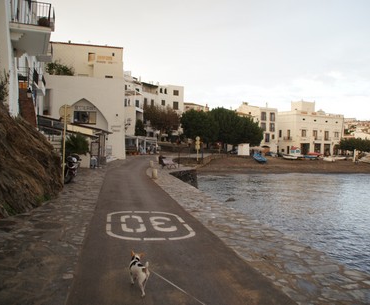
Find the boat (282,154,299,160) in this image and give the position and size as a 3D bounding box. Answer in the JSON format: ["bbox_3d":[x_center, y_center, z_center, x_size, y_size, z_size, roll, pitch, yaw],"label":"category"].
[{"bbox_3d":[19.299,0.915,63.000,3.900,0.950,1.500,1,1,37],"label":"boat"}]

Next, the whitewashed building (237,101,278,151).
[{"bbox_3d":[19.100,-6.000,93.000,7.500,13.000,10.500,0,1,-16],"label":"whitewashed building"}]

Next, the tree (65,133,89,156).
[{"bbox_3d":[-8.310,-0.462,26.500,2.000,2.200,2.000,0,1,0],"label":"tree"}]

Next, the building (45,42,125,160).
[{"bbox_3d":[-13.400,-5.200,46.500,11.000,14.000,10.000,0,1,-15],"label":"building"}]

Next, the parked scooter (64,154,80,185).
[{"bbox_3d":[-5.250,0.780,15.900,0.750,1.280,1.950,0,1,-12],"label":"parked scooter"}]

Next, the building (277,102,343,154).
[{"bbox_3d":[31.000,-6.100,90.500,19.000,13.300,11.500,-1,1,-33],"label":"building"}]

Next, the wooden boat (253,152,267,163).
[{"bbox_3d":[11.838,0.784,54.000,1.700,1.100,4.800,0,1,-9],"label":"wooden boat"}]

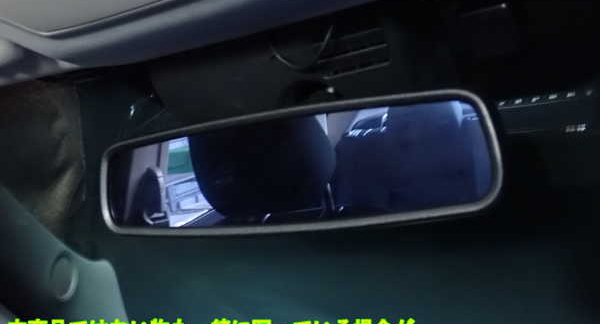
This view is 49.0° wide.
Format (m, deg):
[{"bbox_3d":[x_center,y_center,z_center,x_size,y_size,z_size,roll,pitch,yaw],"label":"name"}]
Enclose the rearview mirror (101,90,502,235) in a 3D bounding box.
[{"bbox_3d":[-0.007,0.004,0.390,0.250,0.070,0.042,-7,3,26],"label":"rearview mirror"}]

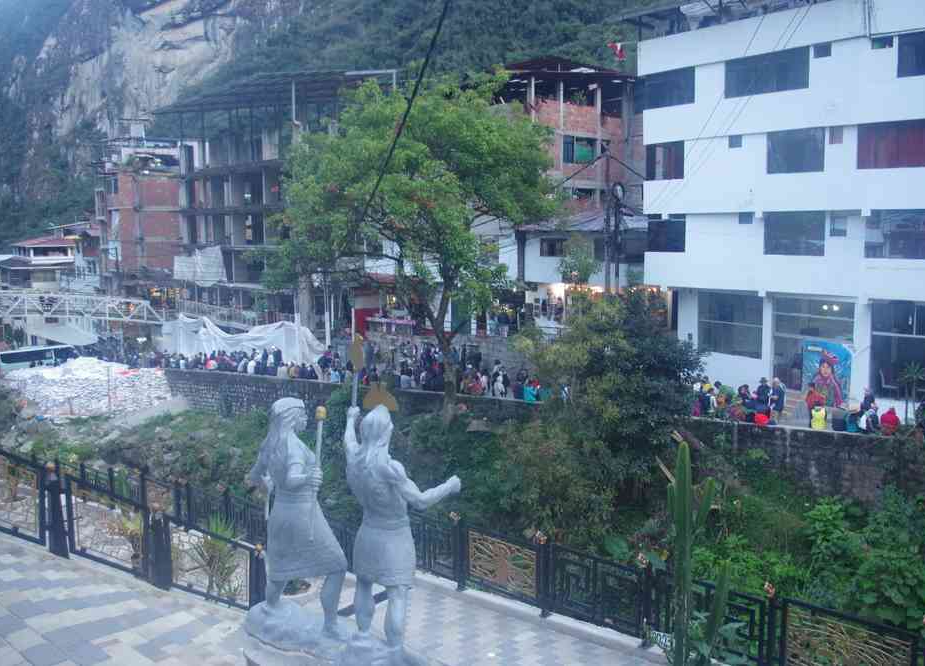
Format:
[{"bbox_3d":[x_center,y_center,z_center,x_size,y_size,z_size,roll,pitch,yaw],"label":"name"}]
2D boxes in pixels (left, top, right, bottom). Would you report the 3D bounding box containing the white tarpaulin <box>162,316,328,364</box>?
[{"bbox_3d":[-12.444,0.474,48.000,2.500,2.700,14.500,-6,9,-42],"label":"white tarpaulin"}]

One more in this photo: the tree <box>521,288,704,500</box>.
[{"bbox_3d":[4.447,1.882,25.500,4.900,6.000,4.600,0,6,0],"label":"tree"}]

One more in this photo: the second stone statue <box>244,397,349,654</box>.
[{"bbox_3d":[-1.505,1.727,7.800,0.850,2.200,0.750,-2,7,-15],"label":"second stone statue"}]

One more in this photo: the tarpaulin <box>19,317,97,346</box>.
[{"bbox_3d":[-41.696,-0.155,89.000,7.300,2.700,4.500,3,7,25],"label":"tarpaulin"}]

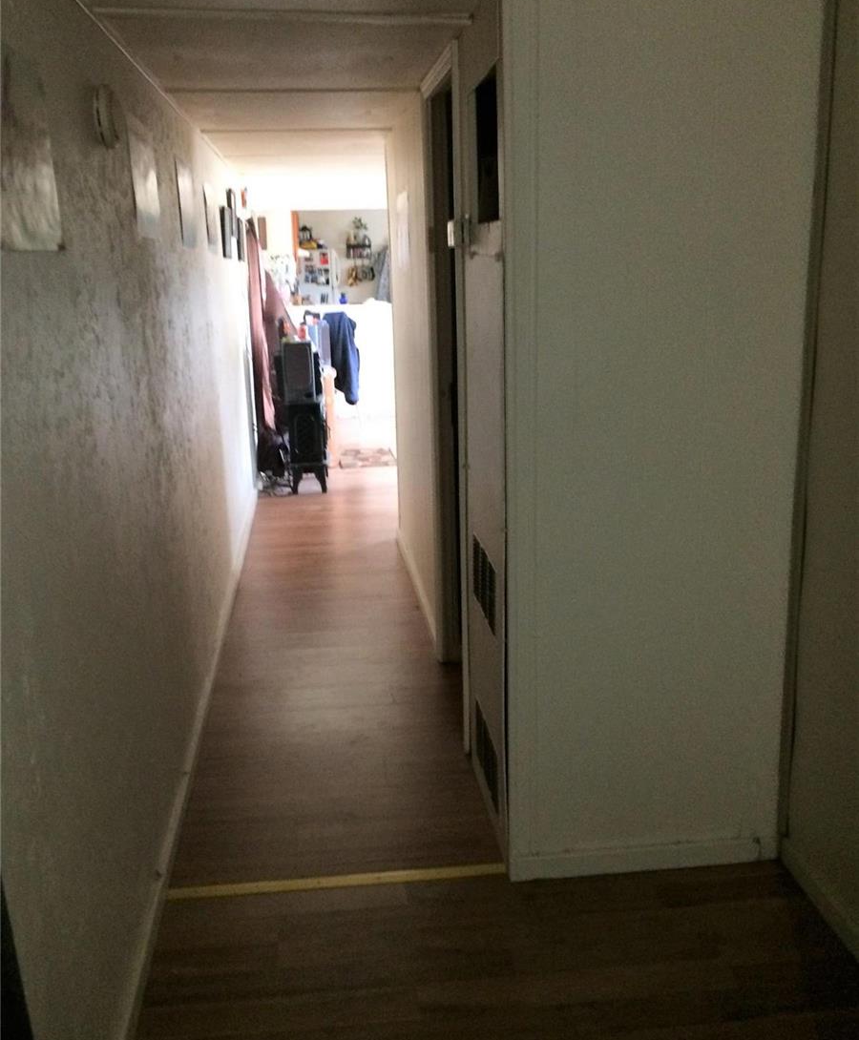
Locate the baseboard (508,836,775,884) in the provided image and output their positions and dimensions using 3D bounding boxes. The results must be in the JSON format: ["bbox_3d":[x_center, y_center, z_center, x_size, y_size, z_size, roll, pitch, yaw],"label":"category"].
[{"bbox_3d":[0.568,0.889,2.524,0.723,0.075,0.013,-3,15,-6],"label":"baseboard"}]

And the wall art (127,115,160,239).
[{"bbox_3d":[-0.797,-0.948,2.693,0.015,0.304,0.376,-3,15,-6],"label":"wall art"}]

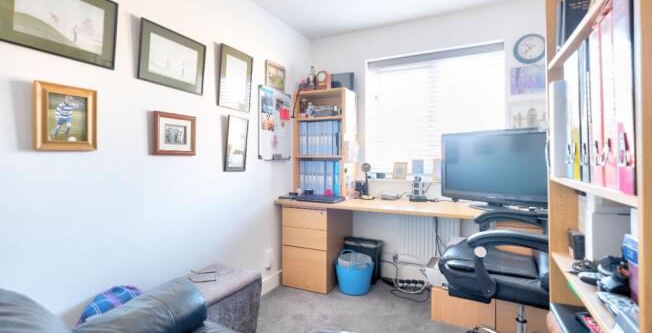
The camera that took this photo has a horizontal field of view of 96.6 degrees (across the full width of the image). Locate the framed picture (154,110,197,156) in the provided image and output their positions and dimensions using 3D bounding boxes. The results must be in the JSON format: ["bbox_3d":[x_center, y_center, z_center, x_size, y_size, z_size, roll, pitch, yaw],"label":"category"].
[{"bbox_3d":[-0.871,-0.181,1.688,0.030,0.237,0.251,2,3,27],"label":"framed picture"}]

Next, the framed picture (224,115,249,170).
[{"bbox_3d":[-0.648,-0.158,2.099,0.025,0.388,0.197,5,3,27],"label":"framed picture"}]

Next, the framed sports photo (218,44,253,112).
[{"bbox_3d":[-0.647,-0.614,2.078,0.025,0.406,0.306,7,4,27],"label":"framed sports photo"}]

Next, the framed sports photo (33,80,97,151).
[{"bbox_3d":[-1.098,-0.202,1.233,0.035,0.270,0.207,5,4,27],"label":"framed sports photo"}]

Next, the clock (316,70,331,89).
[{"bbox_3d":[-0.021,-0.796,2.754,0.108,0.185,0.080,1,2,26],"label":"clock"}]

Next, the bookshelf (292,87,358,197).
[{"bbox_3d":[0.002,-0.216,2.826,0.535,0.975,0.330,1,2,26],"label":"bookshelf"}]

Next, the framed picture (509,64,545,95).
[{"bbox_3d":[1.591,-0.661,2.230,0.280,0.205,0.020,1,2,26],"label":"framed picture"}]

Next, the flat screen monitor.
[{"bbox_3d":[1.260,0.026,2.160,0.750,0.570,0.210,1,2,36],"label":"flat screen monitor"}]

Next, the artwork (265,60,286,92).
[{"bbox_3d":[-0.442,-0.768,2.509,0.025,0.218,0.284,3,4,27],"label":"artwork"}]

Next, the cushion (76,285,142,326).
[{"bbox_3d":[-0.884,0.621,1.254,0.340,0.130,0.350,17,10,25],"label":"cushion"}]

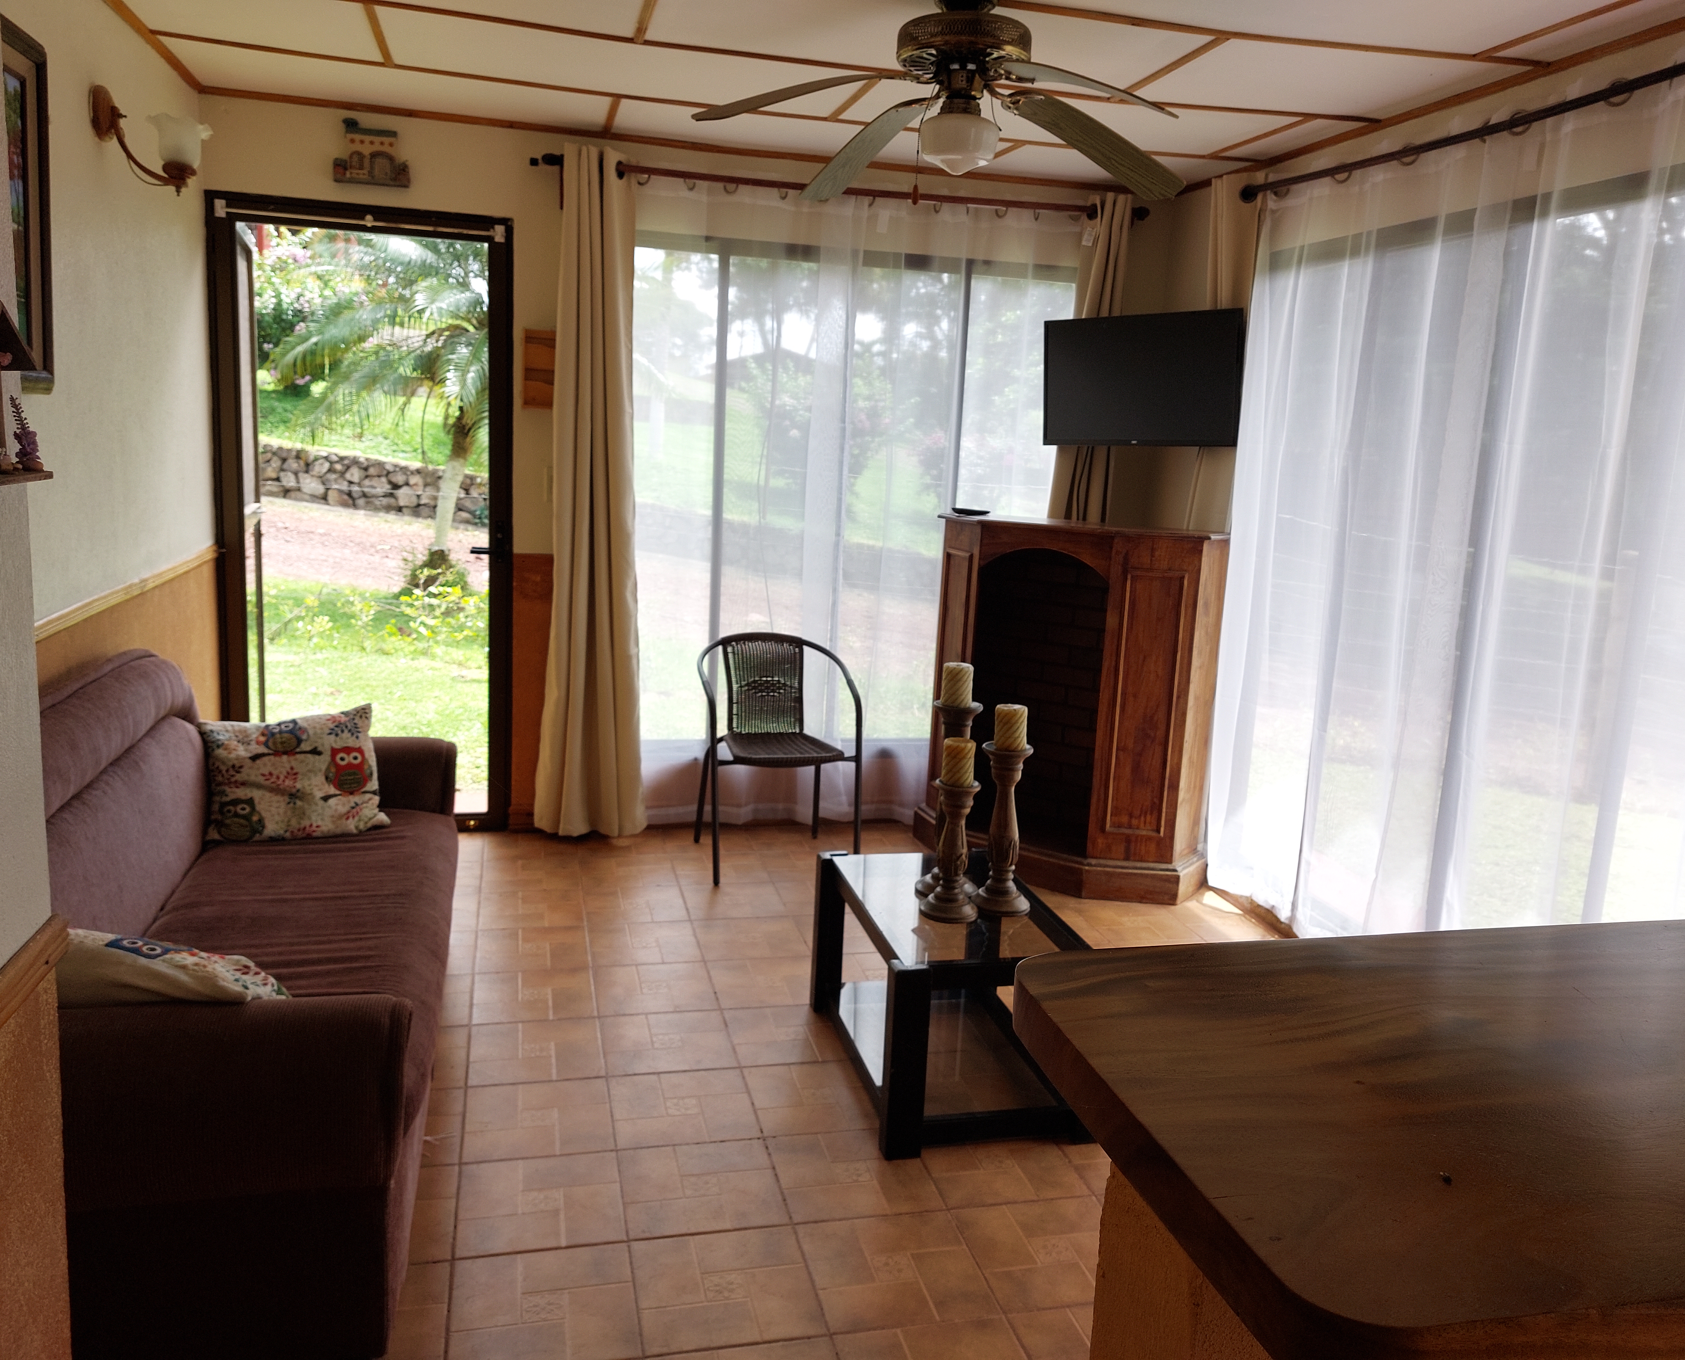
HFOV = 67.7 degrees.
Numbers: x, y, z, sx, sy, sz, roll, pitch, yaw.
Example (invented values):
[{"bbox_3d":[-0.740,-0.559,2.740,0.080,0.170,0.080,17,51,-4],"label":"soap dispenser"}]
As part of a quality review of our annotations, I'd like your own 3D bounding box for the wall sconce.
[{"bbox_3d":[-1.637,-1.273,2.997,0.255,0.223,0.143,0,11,-14],"label":"wall sconce"}]

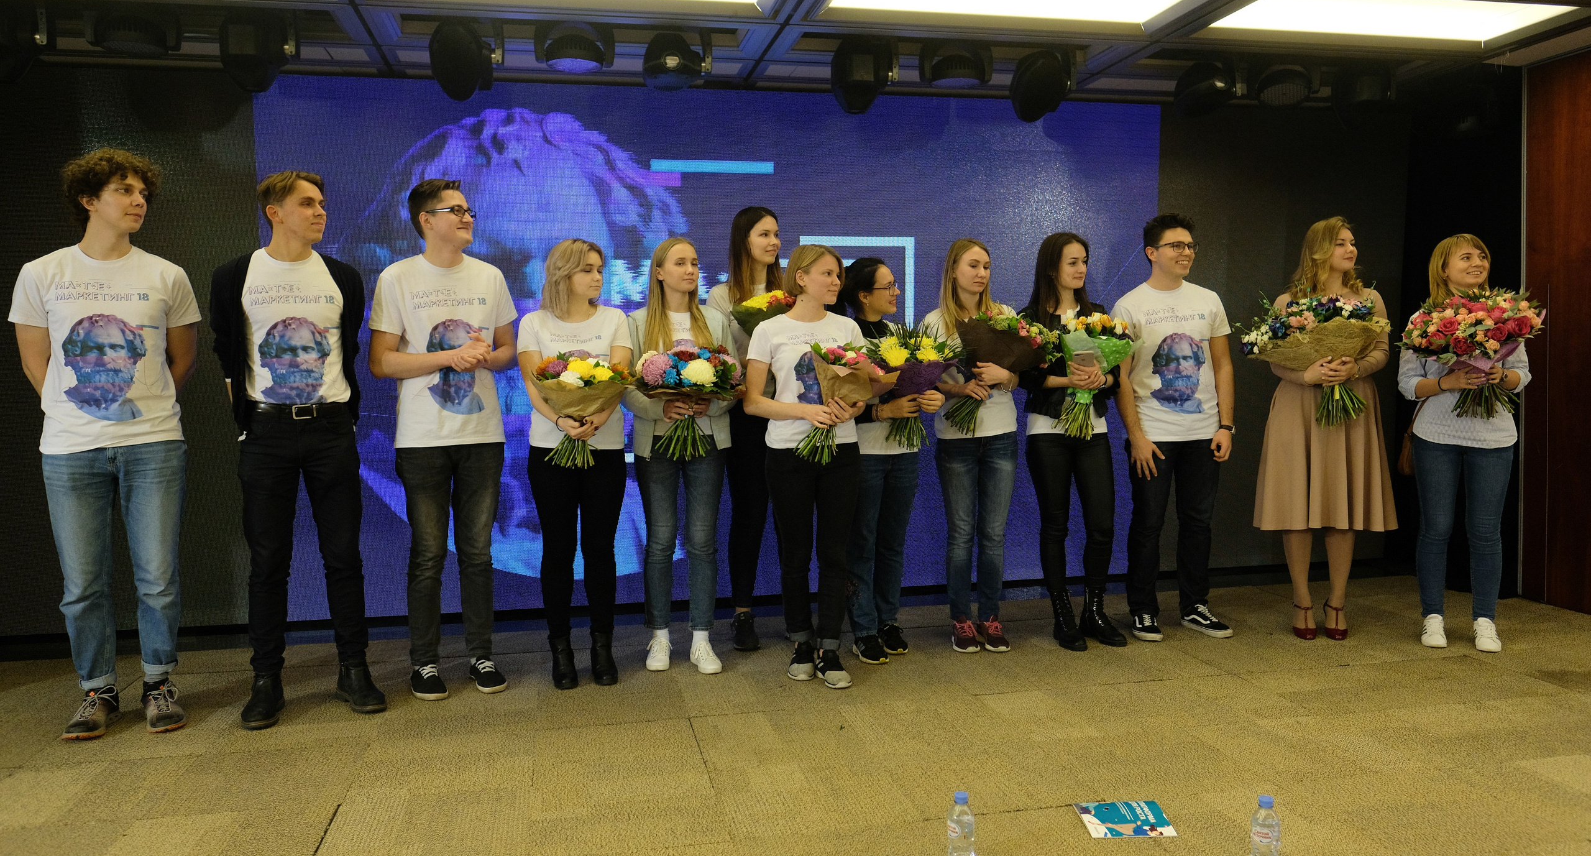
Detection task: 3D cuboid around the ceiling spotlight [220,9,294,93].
[{"bbox_3d":[-1.954,-1.375,3.854,0.250,0.280,0.250,-2,4,-12],"label":"ceiling spotlight"}]

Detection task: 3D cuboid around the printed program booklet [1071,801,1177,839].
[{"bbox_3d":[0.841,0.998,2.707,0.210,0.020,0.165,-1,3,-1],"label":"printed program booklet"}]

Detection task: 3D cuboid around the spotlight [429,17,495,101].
[{"bbox_3d":[-1.259,-1.399,4.002,0.240,0.290,0.250,-2,4,-12],"label":"spotlight"}]

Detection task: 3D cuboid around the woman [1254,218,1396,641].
[{"bbox_3d":[2.209,-0.001,4.436,0.550,1.730,0.460,-1,3,4],"label":"woman"}]

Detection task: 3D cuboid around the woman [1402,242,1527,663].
[{"bbox_3d":[2.678,0.055,4.221,0.480,1.640,0.370,0,4,16],"label":"woman"}]

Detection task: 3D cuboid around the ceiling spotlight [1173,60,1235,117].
[{"bbox_3d":[1.734,-1.440,4.505,0.240,0.220,0.230,-2,3,-11],"label":"ceiling spotlight"}]

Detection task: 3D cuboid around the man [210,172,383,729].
[{"bbox_3d":[-1.704,0.052,3.642,0.560,1.839,0.380,-2,3,-19],"label":"man"}]

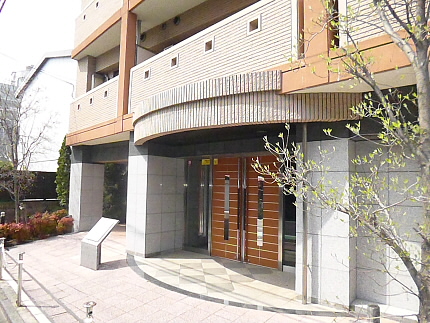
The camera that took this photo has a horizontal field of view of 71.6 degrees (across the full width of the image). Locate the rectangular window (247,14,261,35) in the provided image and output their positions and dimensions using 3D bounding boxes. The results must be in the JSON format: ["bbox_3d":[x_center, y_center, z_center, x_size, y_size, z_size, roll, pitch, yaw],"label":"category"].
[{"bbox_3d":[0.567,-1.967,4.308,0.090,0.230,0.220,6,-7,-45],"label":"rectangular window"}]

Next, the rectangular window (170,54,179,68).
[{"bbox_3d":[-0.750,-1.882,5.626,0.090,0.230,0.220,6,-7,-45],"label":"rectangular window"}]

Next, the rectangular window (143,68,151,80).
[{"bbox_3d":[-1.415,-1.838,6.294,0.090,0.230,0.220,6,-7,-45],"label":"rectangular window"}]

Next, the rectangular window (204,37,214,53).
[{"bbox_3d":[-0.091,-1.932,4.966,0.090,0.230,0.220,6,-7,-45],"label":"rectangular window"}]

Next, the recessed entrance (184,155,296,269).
[{"bbox_3d":[0.277,0.871,5.836,0.380,2.076,3.000,6,-7,-45],"label":"recessed entrance"}]

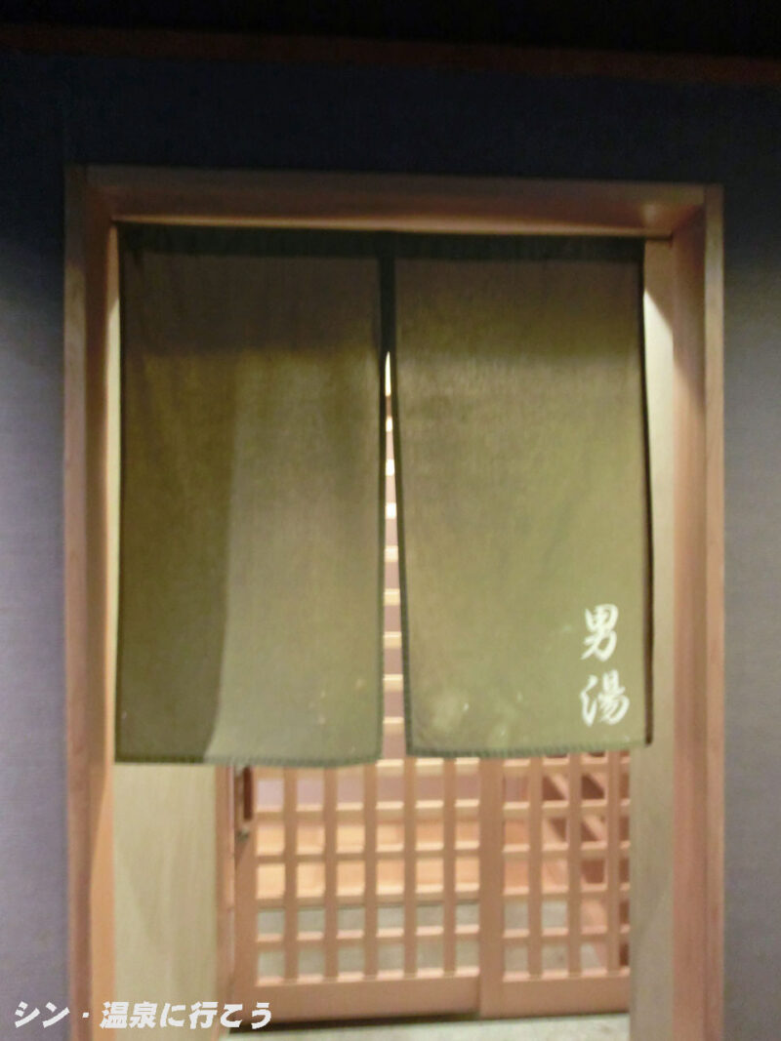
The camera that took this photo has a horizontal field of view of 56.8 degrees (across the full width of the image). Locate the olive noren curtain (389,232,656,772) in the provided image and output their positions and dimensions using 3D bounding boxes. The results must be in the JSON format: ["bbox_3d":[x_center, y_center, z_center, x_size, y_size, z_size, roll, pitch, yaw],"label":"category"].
[{"bbox_3d":[0.232,-0.044,1.246,0.453,0.896,0.050,0,1,-4],"label":"olive noren curtain"}]

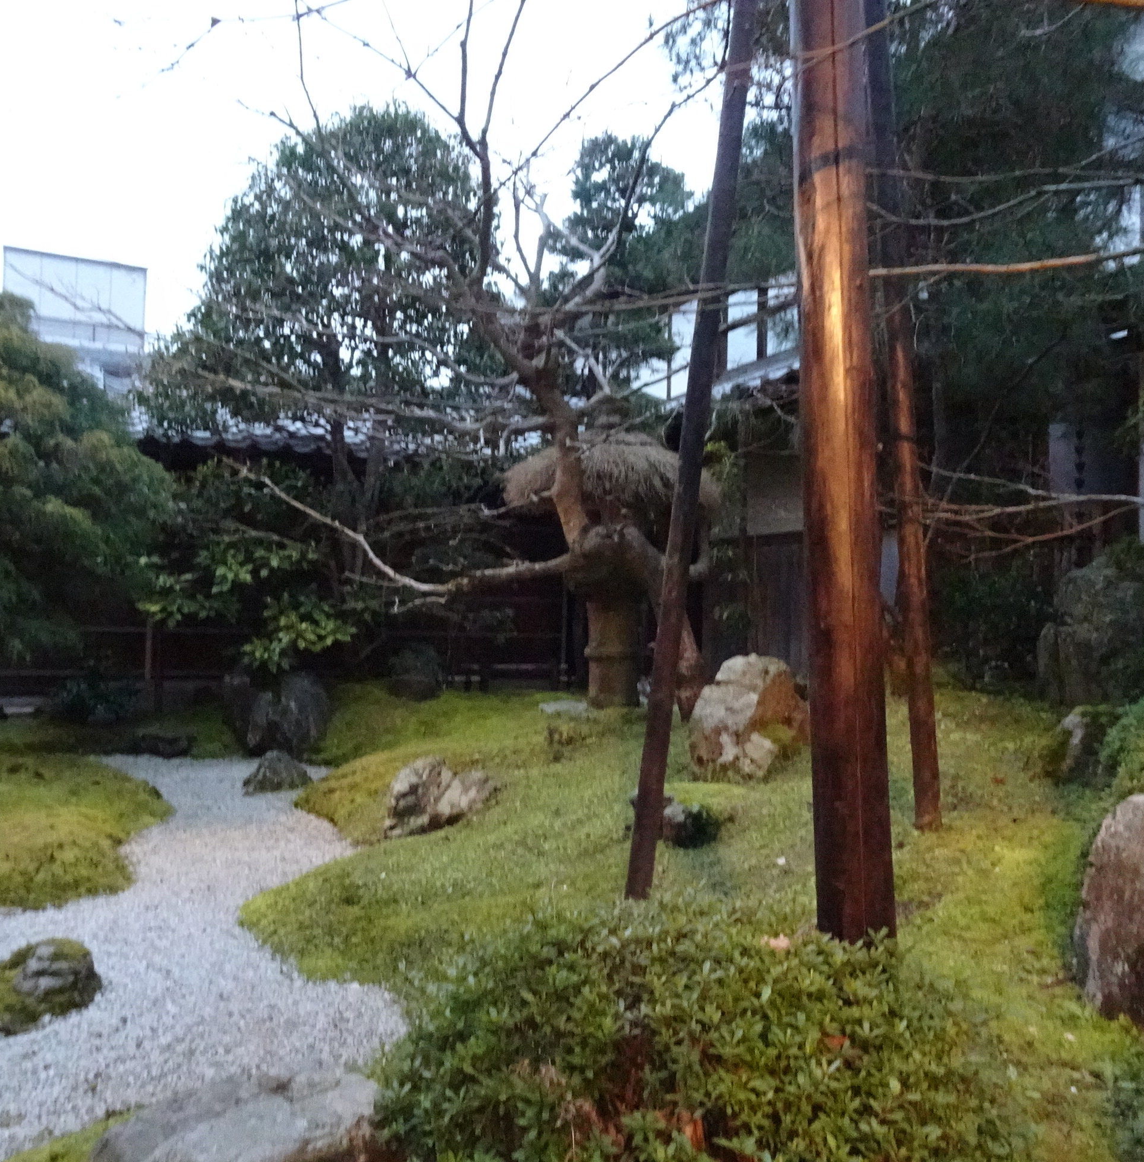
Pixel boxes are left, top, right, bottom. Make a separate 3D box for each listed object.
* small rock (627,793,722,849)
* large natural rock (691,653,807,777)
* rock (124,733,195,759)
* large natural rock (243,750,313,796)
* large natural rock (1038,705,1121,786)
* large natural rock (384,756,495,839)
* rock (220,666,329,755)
[{"bbox_3d":[0.457,1.064,4.800,0.419,0.194,0.314,1,-1,5],"label":"small rock"},{"bbox_3d":[1.036,0.762,6.200,0.713,0.660,0.570,1,-1,9],"label":"large natural rock"},{"bbox_3d":[-3.371,1.355,8.850,0.538,0.180,0.323,1,-1,-21],"label":"rock"},{"bbox_3d":[-2.023,1.313,7.400,0.472,0.271,0.330,1,-1,-15],"label":"large natural rock"},{"bbox_3d":[2.757,0.877,5.800,0.448,0.389,0.380,0,-1,25],"label":"large natural rock"},{"bbox_3d":[-0.723,1.172,5.900,0.611,0.386,0.366,1,-1,-25],"label":"large natural rock"},{"bbox_3d":[-2.437,1.081,8.900,0.853,0.705,0.597,1,-1,-15],"label":"rock"}]

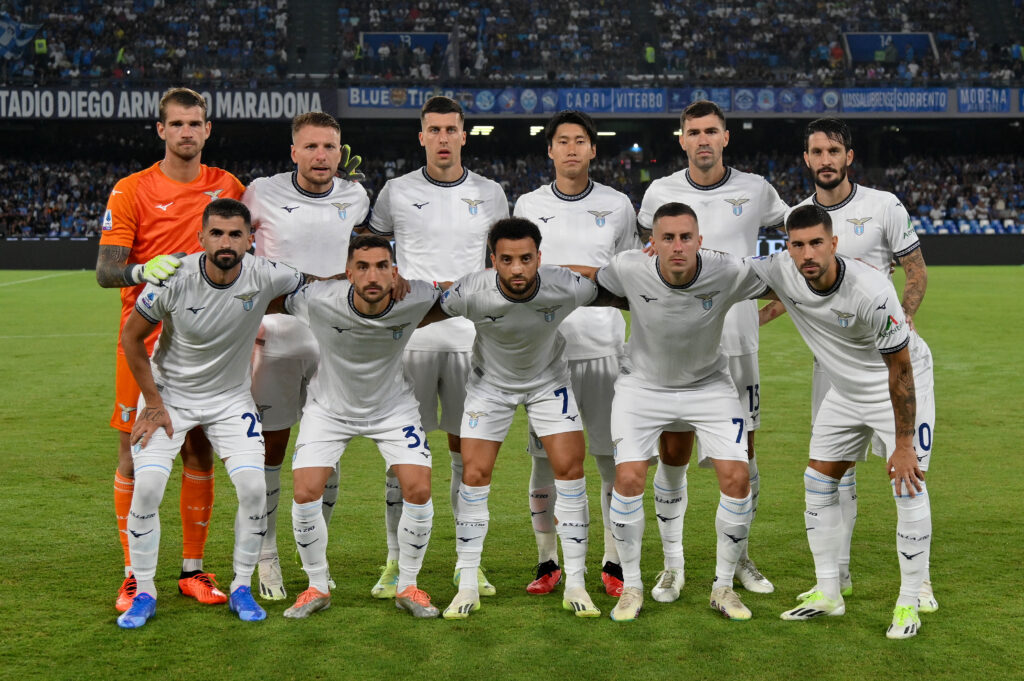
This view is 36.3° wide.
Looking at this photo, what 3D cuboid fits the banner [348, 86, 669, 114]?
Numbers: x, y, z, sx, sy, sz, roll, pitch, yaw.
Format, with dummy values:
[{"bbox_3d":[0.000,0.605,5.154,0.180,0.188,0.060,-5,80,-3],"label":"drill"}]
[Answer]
[{"bbox_3d":[-0.161,-11.055,72.000,14.600,1.200,0.100,0,4,0],"label":"banner"}]

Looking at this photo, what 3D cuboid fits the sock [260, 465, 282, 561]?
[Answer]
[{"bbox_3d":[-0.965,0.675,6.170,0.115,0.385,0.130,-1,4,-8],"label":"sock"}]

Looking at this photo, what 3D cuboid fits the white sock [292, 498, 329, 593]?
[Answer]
[{"bbox_3d":[-0.717,0.740,5.660,0.122,0.351,0.130,5,20,25],"label":"white sock"}]

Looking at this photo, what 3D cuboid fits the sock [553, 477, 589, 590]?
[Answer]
[{"bbox_3d":[0.221,0.714,5.810,0.120,0.425,0.135,-3,8,-20],"label":"sock"}]

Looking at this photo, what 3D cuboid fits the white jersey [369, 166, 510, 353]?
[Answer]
[{"bbox_3d":[-0.279,-0.317,6.040,0.550,0.710,0.290,0,6,-2],"label":"white jersey"}]

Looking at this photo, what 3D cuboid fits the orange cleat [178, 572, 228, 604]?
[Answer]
[{"bbox_3d":[-1.190,0.946,6.003,0.108,0.100,0.295,-4,6,-42],"label":"orange cleat"}]

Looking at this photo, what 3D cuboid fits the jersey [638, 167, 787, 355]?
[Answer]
[{"bbox_3d":[0.776,-0.308,6.050,0.573,0.724,0.290,0,4,4],"label":"jersey"}]

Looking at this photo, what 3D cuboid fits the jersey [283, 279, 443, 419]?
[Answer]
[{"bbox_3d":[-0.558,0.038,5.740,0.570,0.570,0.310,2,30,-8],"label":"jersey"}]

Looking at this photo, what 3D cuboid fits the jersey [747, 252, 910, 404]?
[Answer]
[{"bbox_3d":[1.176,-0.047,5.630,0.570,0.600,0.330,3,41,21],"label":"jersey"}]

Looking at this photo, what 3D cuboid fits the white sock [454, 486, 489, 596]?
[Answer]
[{"bbox_3d":[-0.146,0.731,5.770,0.125,0.410,0.140,1,12,15],"label":"white sock"}]

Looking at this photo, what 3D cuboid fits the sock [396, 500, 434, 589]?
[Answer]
[{"bbox_3d":[-0.354,0.740,5.670,0.122,0.349,0.130,-4,21,-28],"label":"sock"}]

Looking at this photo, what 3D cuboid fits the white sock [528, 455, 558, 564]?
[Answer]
[{"bbox_3d":[0.138,0.660,6.065,0.112,0.424,0.125,0,4,25],"label":"white sock"}]

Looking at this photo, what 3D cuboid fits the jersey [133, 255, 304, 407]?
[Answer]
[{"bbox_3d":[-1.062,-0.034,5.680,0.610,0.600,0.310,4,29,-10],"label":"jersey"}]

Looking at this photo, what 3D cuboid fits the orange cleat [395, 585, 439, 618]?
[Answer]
[{"bbox_3d":[-0.354,0.962,5.796,0.105,0.100,0.280,-3,5,-32],"label":"orange cleat"}]

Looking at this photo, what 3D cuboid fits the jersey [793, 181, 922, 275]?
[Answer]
[{"bbox_3d":[1.317,-0.258,6.100,0.540,0.700,0.280,1,4,14],"label":"jersey"}]

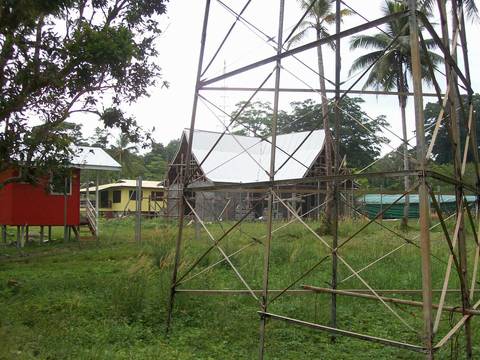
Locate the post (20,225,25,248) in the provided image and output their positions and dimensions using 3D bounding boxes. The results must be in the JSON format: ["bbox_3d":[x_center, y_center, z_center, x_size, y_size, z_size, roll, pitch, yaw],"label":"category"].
[{"bbox_3d":[-8.706,2.256,25.000,0.110,0.950,0.110,0,-3,0],"label":"post"}]

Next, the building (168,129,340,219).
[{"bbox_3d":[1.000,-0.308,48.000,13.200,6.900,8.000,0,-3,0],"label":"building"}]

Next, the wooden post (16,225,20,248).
[{"bbox_3d":[-8.858,2.276,25.000,0.120,0.950,0.120,0,-3,0],"label":"wooden post"}]

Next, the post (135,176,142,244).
[{"bbox_3d":[-4.310,1.295,26.500,0.220,2.900,0.220,0,-3,0],"label":"post"}]

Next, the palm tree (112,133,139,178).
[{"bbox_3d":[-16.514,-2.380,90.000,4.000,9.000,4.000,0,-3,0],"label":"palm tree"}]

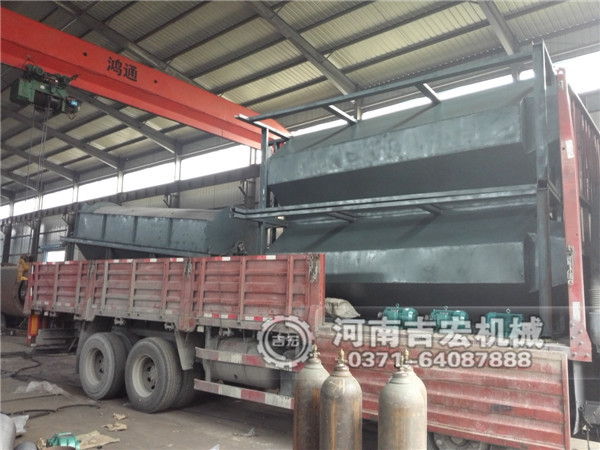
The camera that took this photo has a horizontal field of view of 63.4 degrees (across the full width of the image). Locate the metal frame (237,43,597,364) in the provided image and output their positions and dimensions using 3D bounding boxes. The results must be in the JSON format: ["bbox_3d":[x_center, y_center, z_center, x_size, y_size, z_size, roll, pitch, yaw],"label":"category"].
[{"bbox_3d":[1.295,-0.101,6.315,4.150,2.800,2.050,-5,-11,38],"label":"metal frame"}]

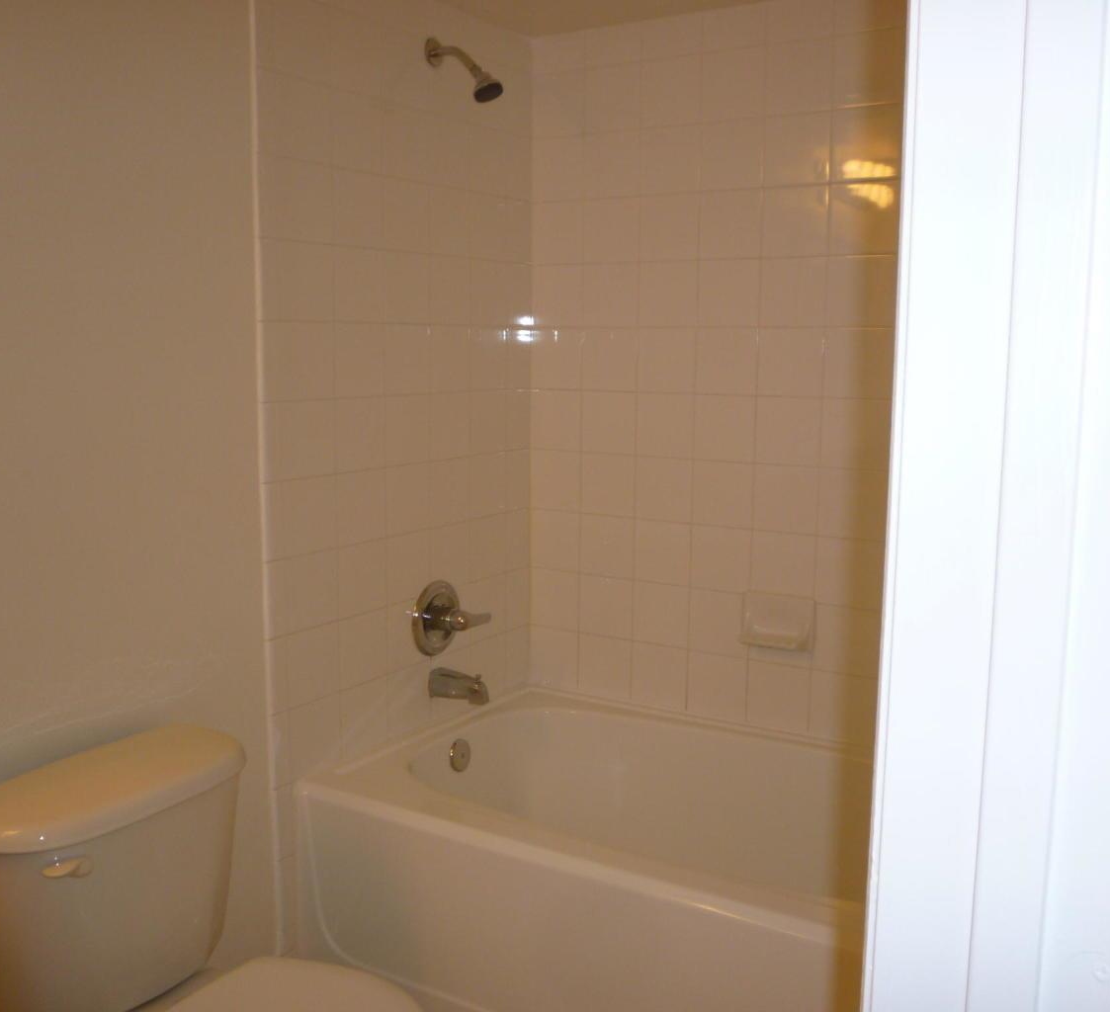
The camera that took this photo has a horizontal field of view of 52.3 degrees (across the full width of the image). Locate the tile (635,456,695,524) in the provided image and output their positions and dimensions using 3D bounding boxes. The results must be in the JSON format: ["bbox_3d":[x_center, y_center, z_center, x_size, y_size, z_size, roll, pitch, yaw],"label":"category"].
[{"bbox_3d":[0.262,-0.039,2.714,0.149,0.149,0.010,6,10,32],"label":"tile"}]

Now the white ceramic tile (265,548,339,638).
[{"bbox_3d":[-0.502,0.174,2.273,0.009,0.152,0.183,6,10,32],"label":"white ceramic tile"}]

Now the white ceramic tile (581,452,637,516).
[{"bbox_3d":[0.135,-0.052,2.818,0.152,0.152,0.009,5,9,32],"label":"white ceramic tile"}]

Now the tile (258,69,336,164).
[{"bbox_3d":[-0.489,-0.728,2.119,0.010,0.152,0.186,6,10,32],"label":"tile"}]

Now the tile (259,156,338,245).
[{"bbox_3d":[-0.496,-0.584,2.153,0.010,0.151,0.185,6,10,32],"label":"tile"}]

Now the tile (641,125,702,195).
[{"bbox_3d":[0.269,-0.798,2.613,0.151,0.151,0.010,5,9,32],"label":"tile"}]

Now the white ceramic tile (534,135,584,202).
[{"bbox_3d":[0.010,-0.825,2.783,0.151,0.152,0.008,5,9,32],"label":"white ceramic tile"}]

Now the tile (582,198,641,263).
[{"bbox_3d":[0.138,-0.660,2.720,0.152,0.152,0.009,6,10,32],"label":"tile"}]

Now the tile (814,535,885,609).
[{"bbox_3d":[0.651,0.150,2.504,0.152,0.152,0.009,6,10,32],"label":"tile"}]

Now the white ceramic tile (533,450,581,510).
[{"bbox_3d":[0.005,-0.064,2.876,0.150,0.149,0.010,6,10,32],"label":"white ceramic tile"}]

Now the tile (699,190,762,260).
[{"bbox_3d":[0.398,-0.634,2.554,0.151,0.151,0.010,5,9,32],"label":"tile"}]

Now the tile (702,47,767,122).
[{"bbox_3d":[0.401,-0.937,2.512,0.151,0.151,0.010,5,9,32],"label":"tile"}]

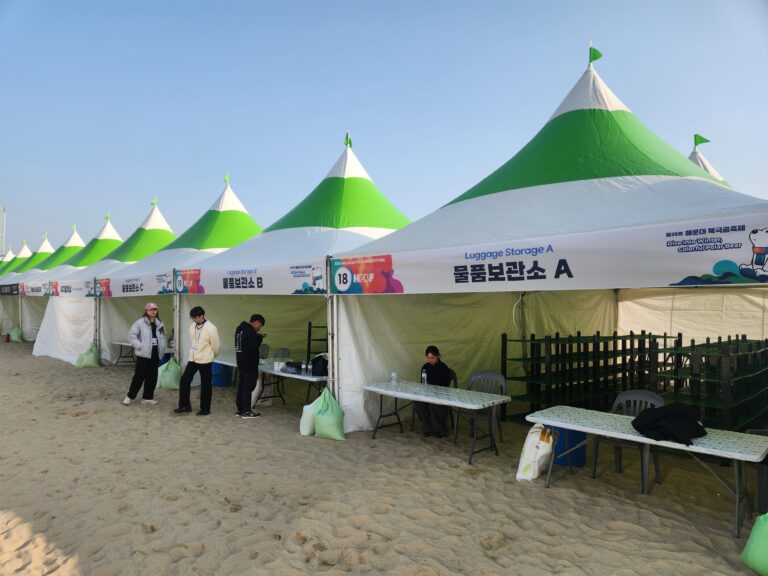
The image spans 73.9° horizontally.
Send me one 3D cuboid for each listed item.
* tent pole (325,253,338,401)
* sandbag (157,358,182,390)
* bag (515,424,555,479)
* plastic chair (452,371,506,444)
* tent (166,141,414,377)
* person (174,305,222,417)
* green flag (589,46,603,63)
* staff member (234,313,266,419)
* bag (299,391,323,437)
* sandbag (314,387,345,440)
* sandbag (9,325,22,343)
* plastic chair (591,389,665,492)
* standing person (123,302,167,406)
[{"bbox_3d":[-0.710,0.765,6.970,0.170,2.430,0.100,-1,0,45],"label":"tent pole"},{"bbox_3d":[-4.325,1.714,10.271,0.500,0.620,0.380,0,-1,-23],"label":"sandbag"},{"bbox_3d":[1.555,1.678,5.220,0.260,0.550,0.250,10,0,27],"label":"bag"},{"bbox_3d":[1.226,1.516,6.408,0.550,0.860,0.540,-1,-1,35],"label":"plastic chair"},{"bbox_3d":[-0.768,-0.589,10.580,5.080,5.160,5.100,-1,0,45],"label":"tent"},{"bbox_3d":[-2.960,1.167,8.100,0.560,1.700,0.440,-1,0,18],"label":"person"},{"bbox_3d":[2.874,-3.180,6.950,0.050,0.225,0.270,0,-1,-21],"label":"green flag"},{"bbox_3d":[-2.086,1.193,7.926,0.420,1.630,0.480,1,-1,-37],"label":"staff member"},{"bbox_3d":[-0.967,1.704,6.900,0.310,0.560,0.260,-1,0,24],"label":"bag"},{"bbox_3d":[-0.724,1.674,6.780,0.350,0.640,0.280,-1,0,24],"label":"sandbag"},{"bbox_3d":[-15.078,1.902,20.902,0.520,0.640,0.400,1,-1,-36],"label":"sandbag"},{"bbox_3d":[2.446,1.490,5.074,0.540,0.860,0.550,1,-1,-37],"label":"plastic chair"},{"bbox_3d":[-4.140,1.149,8.820,0.640,1.730,0.400,-1,0,-38],"label":"standing person"}]

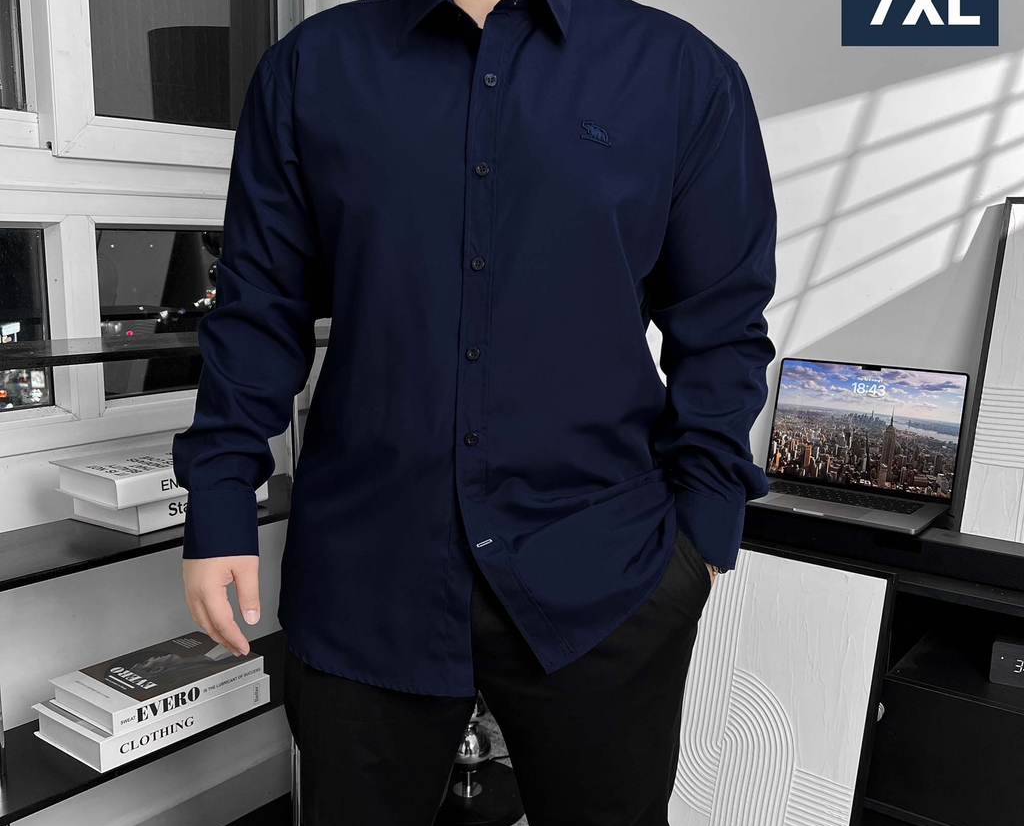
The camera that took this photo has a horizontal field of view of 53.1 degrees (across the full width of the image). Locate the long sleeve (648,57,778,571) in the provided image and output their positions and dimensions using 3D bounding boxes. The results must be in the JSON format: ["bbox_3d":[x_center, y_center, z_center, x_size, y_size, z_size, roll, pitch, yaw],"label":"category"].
[{"bbox_3d":[0.222,-0.097,1.134,0.142,0.567,0.200,2,10,3],"label":"long sleeve"}]

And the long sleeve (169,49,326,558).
[{"bbox_3d":[-0.296,-0.113,1.165,0.182,0.583,0.200,2,10,3],"label":"long sleeve"}]

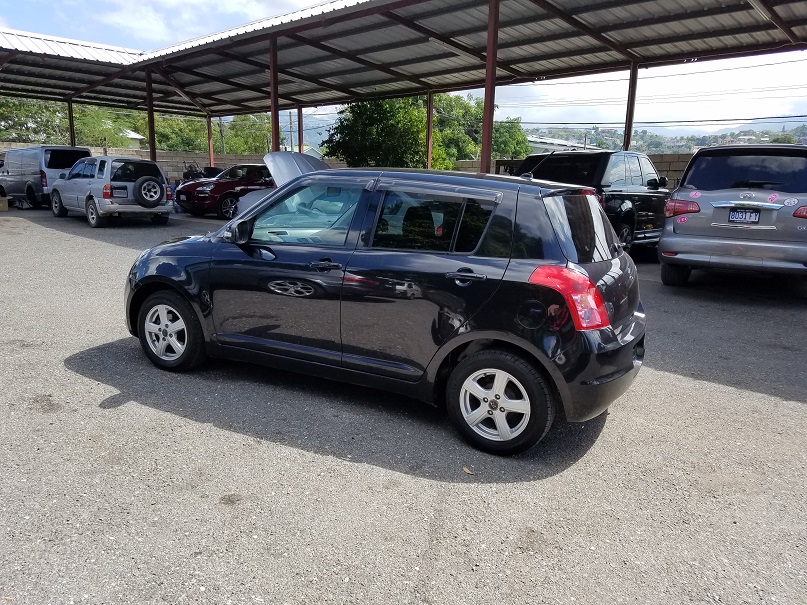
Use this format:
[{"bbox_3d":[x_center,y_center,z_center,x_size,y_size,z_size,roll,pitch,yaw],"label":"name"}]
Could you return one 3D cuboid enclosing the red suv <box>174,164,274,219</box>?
[{"bbox_3d":[-4.808,-3.553,19.190,1.950,1.680,4.800,11,15,39],"label":"red suv"}]

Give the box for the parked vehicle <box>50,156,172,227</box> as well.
[{"bbox_3d":[-7.493,-2.874,15.382,4.150,1.730,1.750,13,16,42],"label":"parked vehicle"}]

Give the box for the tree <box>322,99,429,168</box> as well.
[{"bbox_3d":[-0.974,-5.365,21.871,4.100,4.300,3.900,2,12,0],"label":"tree"}]

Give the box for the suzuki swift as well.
[{"bbox_3d":[-0.289,-0.213,4.275,3.710,1.500,1.690,8,13,28],"label":"suzuki swift"}]

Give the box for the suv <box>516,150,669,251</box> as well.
[{"bbox_3d":[3.797,-1.947,11.696,1.960,1.830,4.850,10,15,36],"label":"suv"}]

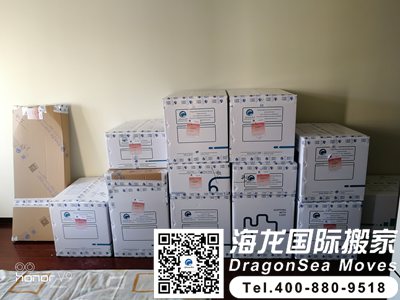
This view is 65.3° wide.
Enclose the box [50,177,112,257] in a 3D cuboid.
[{"bbox_3d":[-0.912,0.549,2.710,0.450,0.465,0.585,-1,14,4],"label":"box"}]

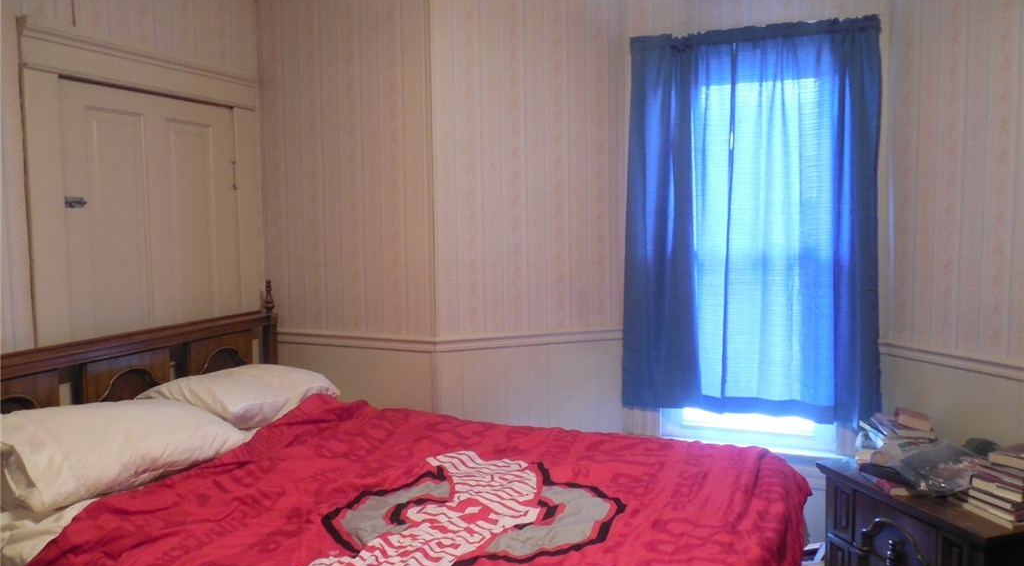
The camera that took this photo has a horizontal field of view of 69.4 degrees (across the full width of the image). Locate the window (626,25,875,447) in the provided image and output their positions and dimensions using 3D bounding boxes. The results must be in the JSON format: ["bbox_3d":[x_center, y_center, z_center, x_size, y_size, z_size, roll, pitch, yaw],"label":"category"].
[{"bbox_3d":[0.978,-0.239,3.090,1.045,1.632,0.100,1,5,21],"label":"window"}]

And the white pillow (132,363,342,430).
[{"bbox_3d":[-1.041,0.460,2.986,0.420,0.180,0.680,14,10,21],"label":"white pillow"}]

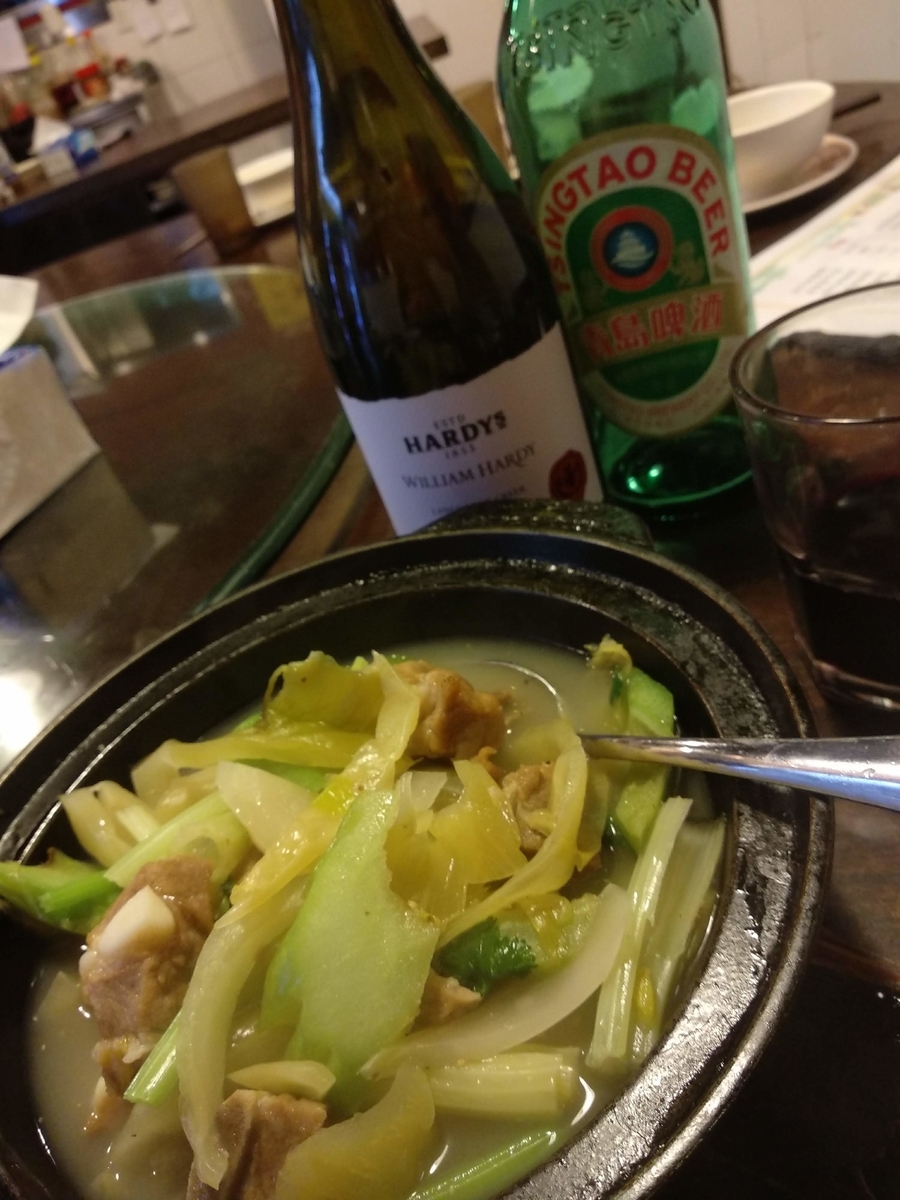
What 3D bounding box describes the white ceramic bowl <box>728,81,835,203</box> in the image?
[{"bbox_3d":[0.203,-0.304,0.612,0.112,0.051,0.112,-14,36,11],"label":"white ceramic bowl"}]

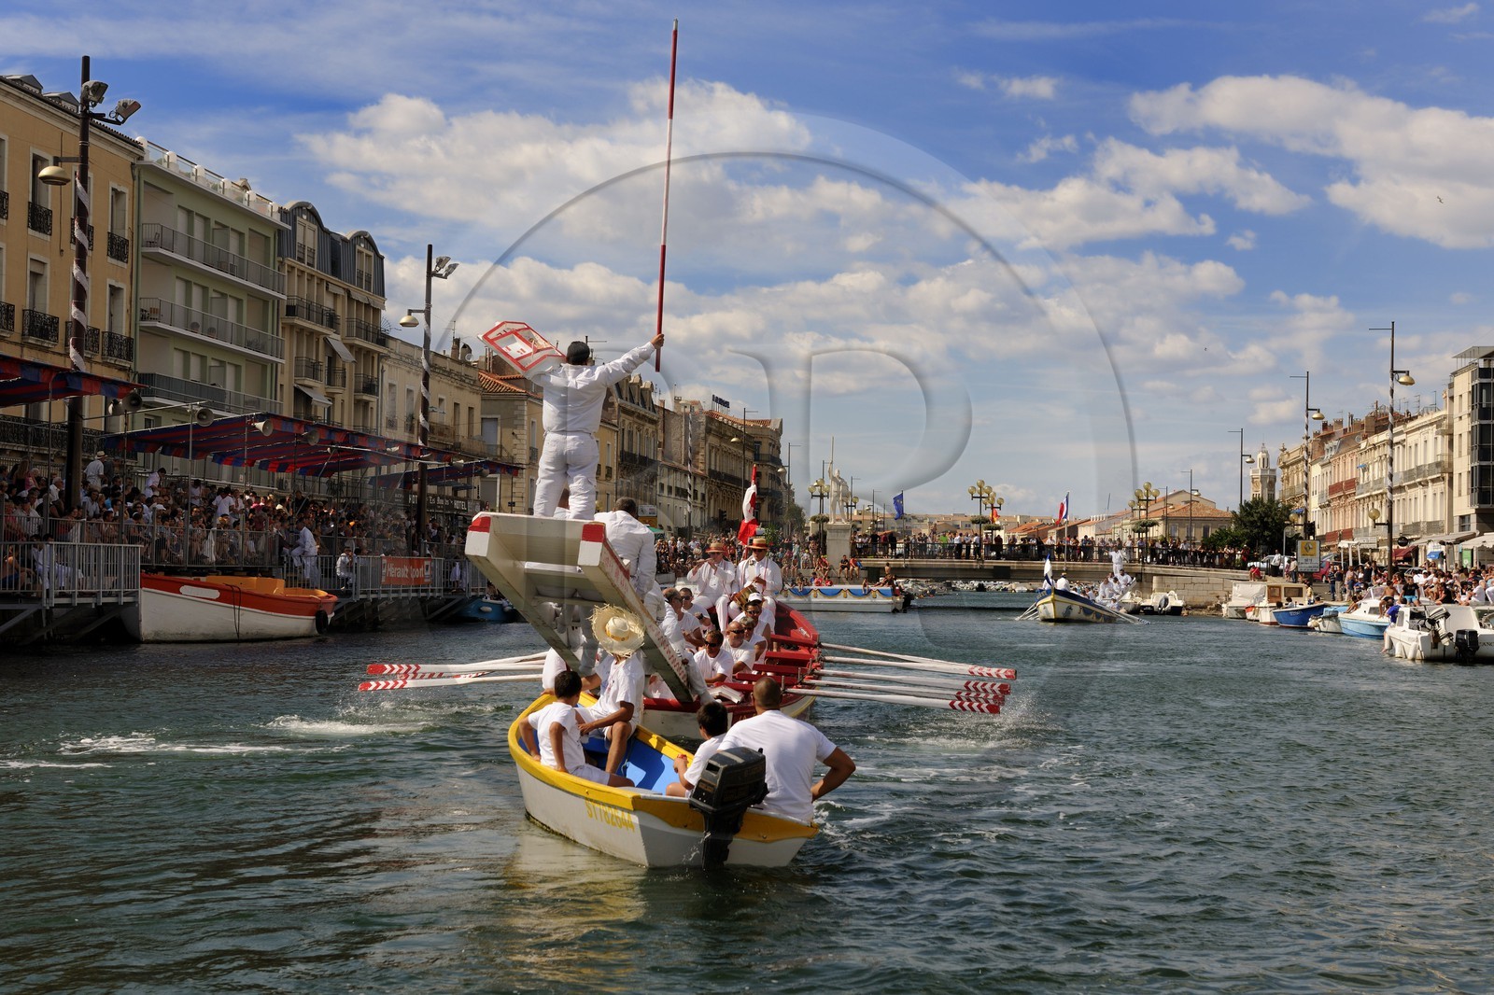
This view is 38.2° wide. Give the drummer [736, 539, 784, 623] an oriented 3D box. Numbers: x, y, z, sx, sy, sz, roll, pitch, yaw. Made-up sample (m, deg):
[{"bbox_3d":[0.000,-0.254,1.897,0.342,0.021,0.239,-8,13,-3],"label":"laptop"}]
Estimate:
[{"bbox_3d":[0.159,1.192,27.900,0.620,1.300,0.750,0,-2,7],"label":"drummer"}]

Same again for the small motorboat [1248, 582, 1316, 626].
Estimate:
[{"bbox_3d":[24.116,4.847,97.000,2.100,1.900,5.200,1,-2,8],"label":"small motorboat"}]

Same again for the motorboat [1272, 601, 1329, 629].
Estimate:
[{"bbox_3d":[23.186,4.996,90.500,1.600,1.100,4.400,1,-2,-12],"label":"motorboat"}]

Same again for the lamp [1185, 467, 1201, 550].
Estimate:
[{"bbox_3d":[48.444,3.629,235.000,2.000,12.600,0.750,1,-2,8],"label":"lamp"}]

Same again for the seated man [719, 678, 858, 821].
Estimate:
[{"bbox_3d":[0.200,1.740,13.500,0.720,1.220,0.750,1,-2,-16],"label":"seated man"}]

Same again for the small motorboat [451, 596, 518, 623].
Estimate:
[{"bbox_3d":[-8.600,3.660,70.500,1.800,1.000,4.300,2,-2,-20],"label":"small motorboat"}]

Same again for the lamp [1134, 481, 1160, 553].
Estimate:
[{"bbox_3d":[25.400,1.560,137.000,1.550,5.150,1.550,1,-2,0],"label":"lamp"}]

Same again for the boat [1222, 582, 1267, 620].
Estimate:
[{"bbox_3d":[25.961,5.442,112.500,2.000,1.900,5.000,1,-2,8],"label":"boat"}]

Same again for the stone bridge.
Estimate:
[{"bbox_3d":[21.753,6.123,152.000,28.000,3.800,12.000,0,-2,8],"label":"stone bridge"}]

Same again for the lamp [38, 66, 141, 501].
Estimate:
[{"bbox_3d":[-15.059,-3.821,49.000,2.250,12.300,0.800,1,-2,8],"label":"lamp"}]

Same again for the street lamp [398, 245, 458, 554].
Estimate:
[{"bbox_3d":[-11.400,-2.830,76.300,2.200,12.200,0.900,1,-2,7],"label":"street lamp"}]

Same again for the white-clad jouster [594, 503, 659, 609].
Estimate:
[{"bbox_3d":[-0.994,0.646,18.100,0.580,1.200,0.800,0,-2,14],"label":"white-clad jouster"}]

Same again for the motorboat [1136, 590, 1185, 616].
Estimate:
[{"bbox_3d":[23.467,5.950,122.000,2.300,1.500,5.200,1,-2,8],"label":"motorboat"}]

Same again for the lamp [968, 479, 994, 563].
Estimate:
[{"bbox_3d":[15.319,1.510,141.000,1.600,5.500,1.600,1,-2,8],"label":"lamp"}]

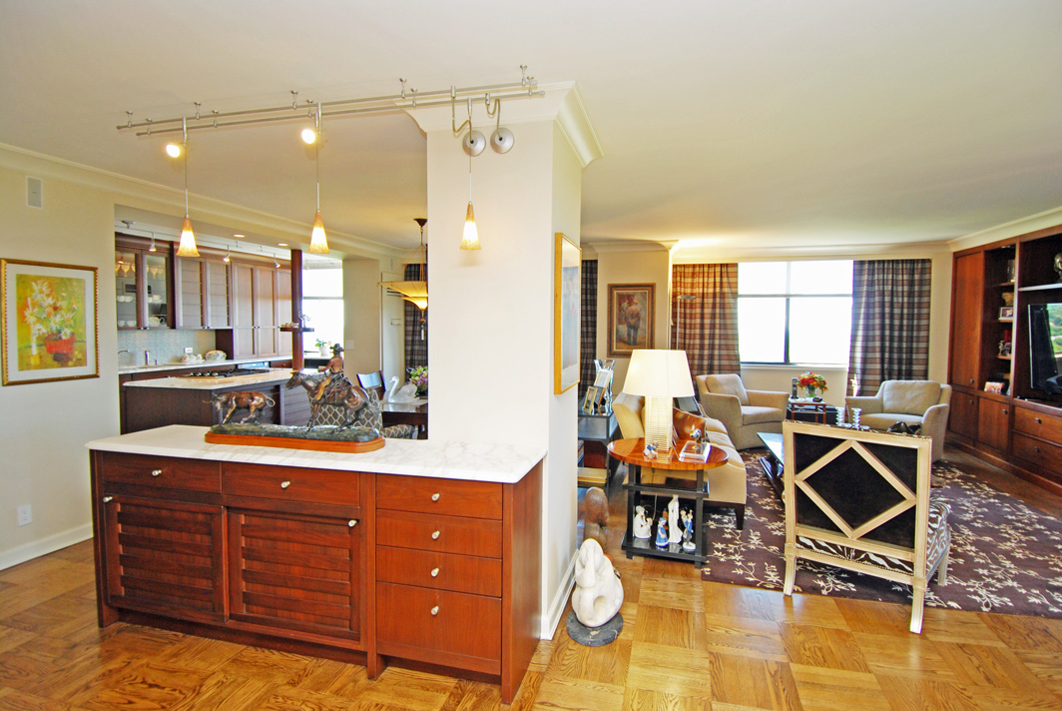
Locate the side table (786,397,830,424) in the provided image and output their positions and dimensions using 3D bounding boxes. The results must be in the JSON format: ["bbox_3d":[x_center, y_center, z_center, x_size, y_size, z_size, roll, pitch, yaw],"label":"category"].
[{"bbox_3d":[3.429,0.833,6.583,0.420,0.530,0.440,1,3,15],"label":"side table"}]

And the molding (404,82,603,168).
[{"bbox_3d":[-0.091,-1.094,2.730,0.827,0.106,0.972,1,4,15],"label":"molding"}]

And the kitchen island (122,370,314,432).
[{"bbox_3d":[-2.982,0.660,5.422,1.090,0.900,1.740,1,4,15],"label":"kitchen island"}]

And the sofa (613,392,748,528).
[{"bbox_3d":[1.297,0.739,4.747,0.950,0.855,1.900,1,4,15],"label":"sofa"}]

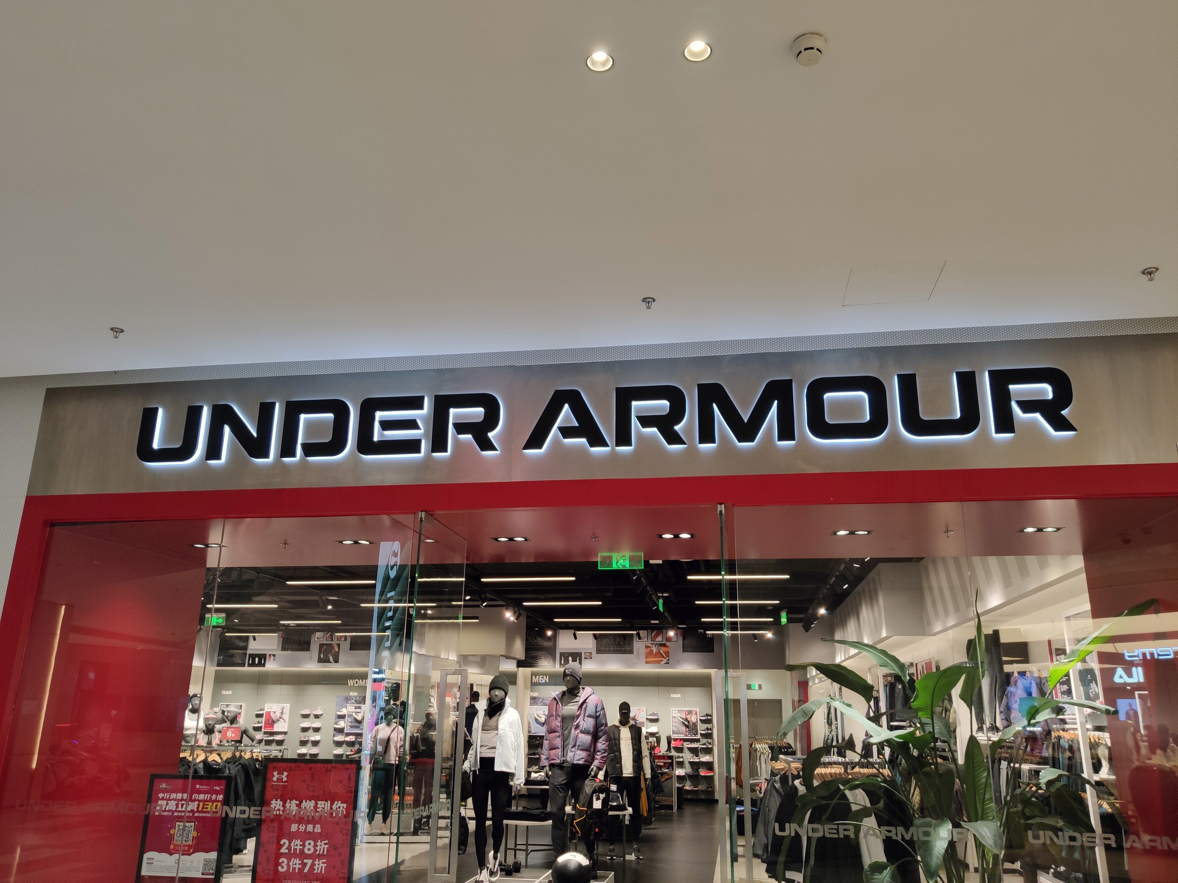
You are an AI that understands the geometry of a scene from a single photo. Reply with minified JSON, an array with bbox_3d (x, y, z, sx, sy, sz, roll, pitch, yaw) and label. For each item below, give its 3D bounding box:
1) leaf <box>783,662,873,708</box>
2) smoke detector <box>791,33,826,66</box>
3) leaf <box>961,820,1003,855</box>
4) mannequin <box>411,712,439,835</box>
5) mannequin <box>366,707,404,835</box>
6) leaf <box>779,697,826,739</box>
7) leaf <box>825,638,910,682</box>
[{"bbox_3d":[1.500,1.518,5.536,0.517,0.267,0.200,-2,-18,9],"label":"leaf"},{"bbox_3d":[0.789,-1.398,3.179,0.122,0.050,0.122,-2,-18,9],"label":"smoke detector"},{"bbox_3d":[2.172,2.190,4.897,0.214,0.156,0.180,-2,-18,9],"label":"leaf"},{"bbox_3d":[-2.283,4.623,12.403,0.420,1.596,0.340,-1,-17,6],"label":"mannequin"},{"bbox_3d":[-2.834,4.575,12.344,0.546,1.681,0.360,0,-17,3],"label":"mannequin"},{"bbox_3d":[1.313,1.706,5.454,0.258,0.237,0.150,-2,-18,9],"label":"leaf"},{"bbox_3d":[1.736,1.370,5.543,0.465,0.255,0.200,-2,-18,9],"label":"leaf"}]

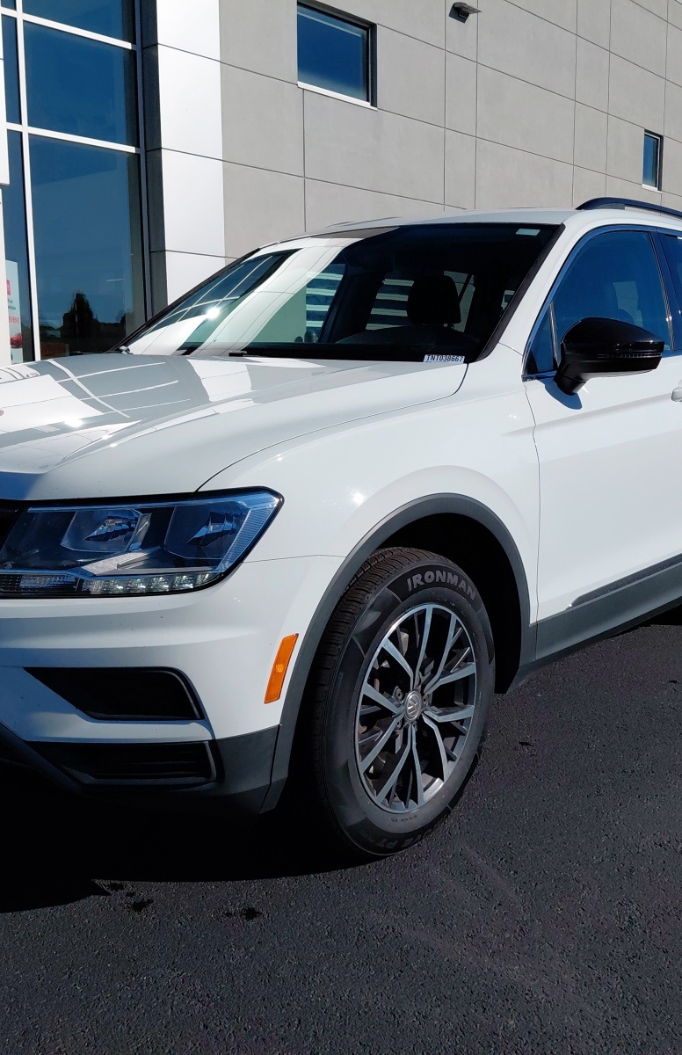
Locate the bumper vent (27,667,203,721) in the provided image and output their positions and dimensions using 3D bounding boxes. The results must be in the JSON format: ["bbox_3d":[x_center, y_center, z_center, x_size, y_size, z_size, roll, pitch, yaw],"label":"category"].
[{"bbox_3d":[-0.429,0.316,1.930,0.335,0.095,0.085,0,9,8],"label":"bumper vent"}]

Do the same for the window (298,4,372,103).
[{"bbox_3d":[-0.115,-6.792,14.602,0.100,1.208,1.715,7,11,41],"label":"window"}]

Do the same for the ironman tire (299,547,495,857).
[{"bbox_3d":[0.100,0.390,2.294,0.225,0.705,0.710,6,11,38],"label":"ironman tire"}]

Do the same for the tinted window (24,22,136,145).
[{"bbox_3d":[-2.917,-4.971,11.451,0.050,1.100,1.430,6,11,40],"label":"tinted window"}]

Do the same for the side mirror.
[{"bbox_3d":[0.690,-0.445,2.612,0.225,0.195,0.190,6,11,40],"label":"side mirror"}]

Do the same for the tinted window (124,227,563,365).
[{"bbox_3d":[-0.071,-0.725,3.169,1.450,0.120,0.830,8,46,40],"label":"tinted window"}]

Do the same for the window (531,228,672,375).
[{"bbox_3d":[0.733,-0.674,2.930,0.050,0.466,1.018,-17,-4,41],"label":"window"}]

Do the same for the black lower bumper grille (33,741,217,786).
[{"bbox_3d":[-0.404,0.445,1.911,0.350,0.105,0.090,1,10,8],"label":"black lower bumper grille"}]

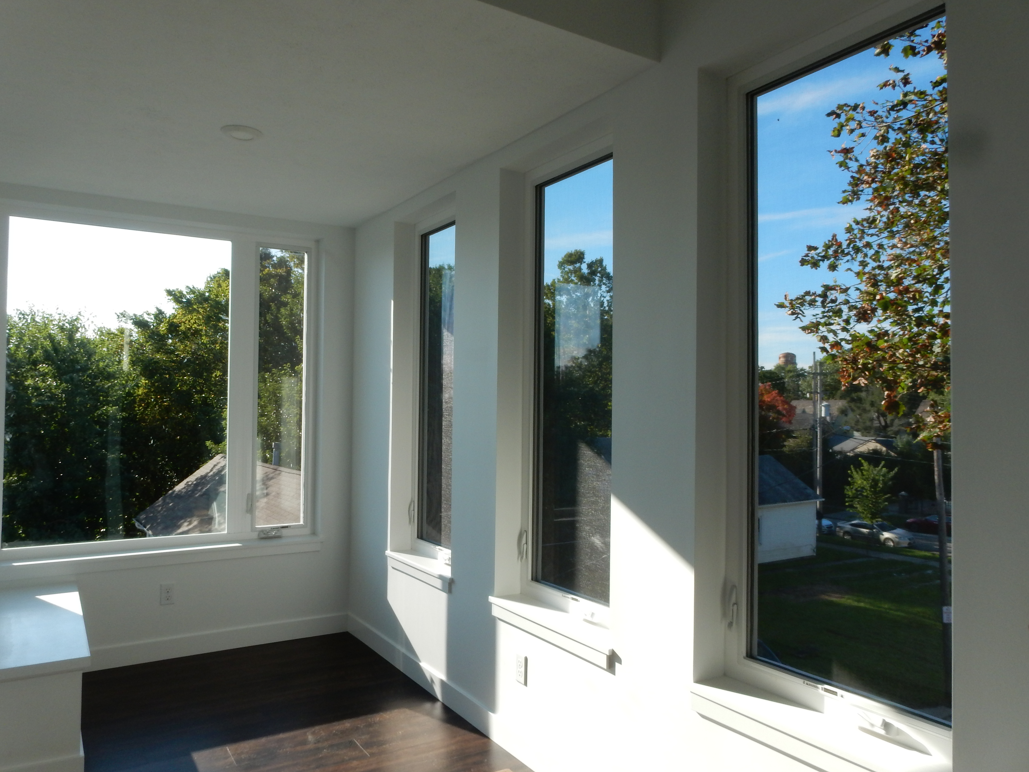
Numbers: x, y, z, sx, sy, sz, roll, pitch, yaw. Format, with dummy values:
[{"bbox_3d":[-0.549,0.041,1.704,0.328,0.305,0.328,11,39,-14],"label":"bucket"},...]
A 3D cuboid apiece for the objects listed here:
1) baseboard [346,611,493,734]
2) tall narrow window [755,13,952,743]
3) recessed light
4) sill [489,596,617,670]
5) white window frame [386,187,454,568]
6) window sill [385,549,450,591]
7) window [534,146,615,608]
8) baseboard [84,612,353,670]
[{"bbox_3d":[-0.559,1.447,3.856,0.017,0.123,1.792,2,-2,-32],"label":"baseboard"},{"bbox_3d":[0.873,-0.045,1.989,0.062,1.700,0.603,2,-2,-32],"label":"tall narrow window"},{"bbox_3d":[-1.123,-1.025,3.039,0.167,0.028,0.167,2,-2,-32],"label":"recessed light"},{"bbox_3d":[0.161,0.921,2.856,0.160,0.079,0.812,2,-2,-32],"label":"sill"},{"bbox_3d":[-0.412,-0.008,3.872,0.175,1.830,0.737,2,-2,-32],"label":"white window frame"},{"bbox_3d":[-0.455,0.941,3.822,0.160,0.076,0.795,2,-2,-32],"label":"window sill"},{"bbox_3d":[0.266,-0.024,2.942,0.062,1.700,0.597,2,-2,-32],"label":"window"},{"bbox_3d":[-1.629,1.446,4.228,1.421,0.123,0.017,2,-2,-32],"label":"baseboard"}]

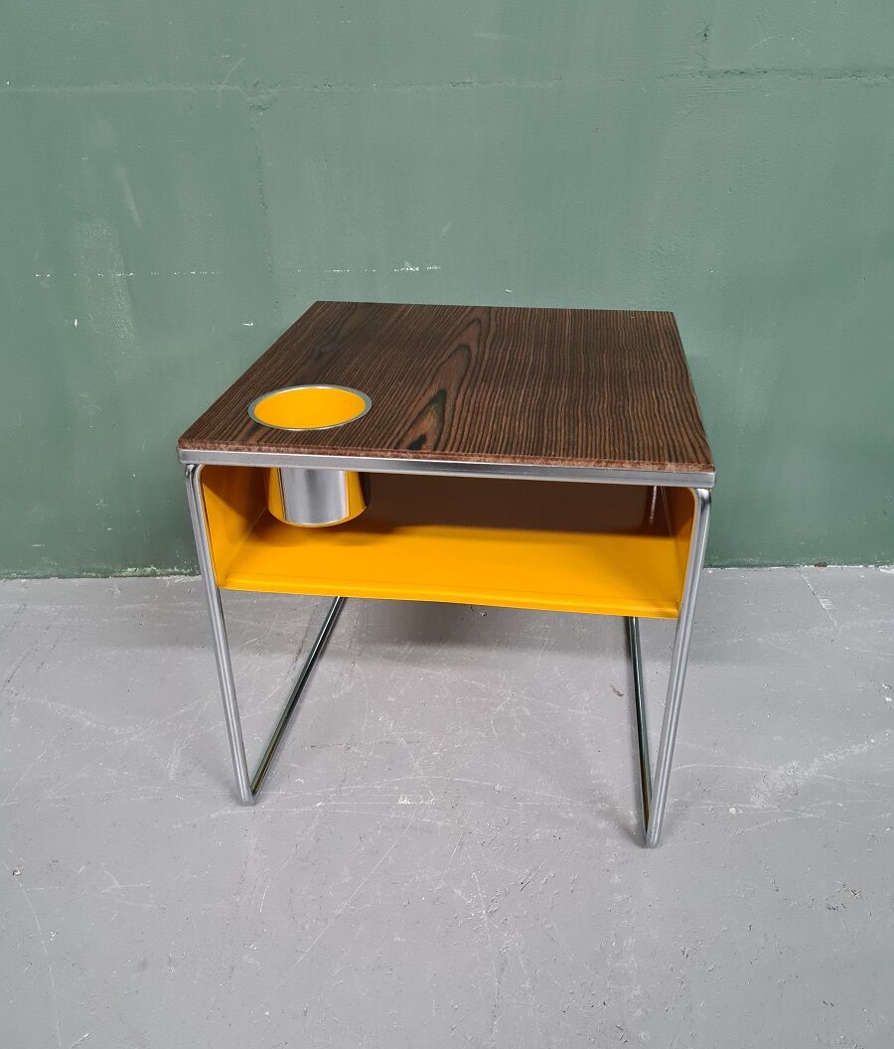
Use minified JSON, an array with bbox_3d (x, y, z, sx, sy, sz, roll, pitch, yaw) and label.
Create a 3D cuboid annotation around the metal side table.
[{"bbox_3d":[0.024,0.021,0.959,0.415,0.397,0.420,3,29,8],"label":"metal side table"}]

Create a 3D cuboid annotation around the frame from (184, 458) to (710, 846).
[{"bbox_3d":[0.024,0.029,0.961,0.412,0.379,0.420,3,29,8],"label":"frame"}]

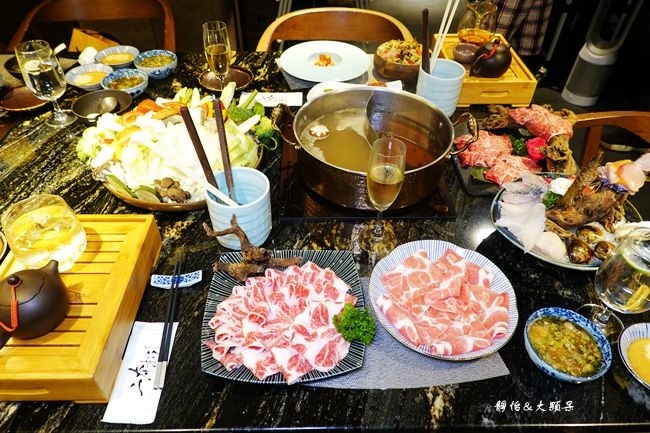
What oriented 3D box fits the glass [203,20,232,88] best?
[{"bbox_3d":[-0.268,-0.386,1.084,0.060,0.186,0.060,0,43,0],"label":"glass"}]

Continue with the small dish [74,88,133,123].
[{"bbox_3d":[-0.511,-0.247,1.007,0.128,0.033,0.128,1,44,-1],"label":"small dish"}]

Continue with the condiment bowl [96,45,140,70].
[{"bbox_3d":[-0.562,-0.425,1.188,0.119,0.033,0.119,1,44,-1],"label":"condiment bowl"}]

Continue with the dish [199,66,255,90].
[{"bbox_3d":[-0.269,-0.370,1.189,0.149,0.022,0.149,0,43,0],"label":"dish"}]

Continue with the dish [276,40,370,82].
[{"bbox_3d":[0.002,-0.419,1.223,0.258,0.045,0.258,0,43,0],"label":"dish"}]

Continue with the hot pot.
[{"bbox_3d":[0.093,-0.144,0.868,0.385,0.095,0.311,3,44,2],"label":"hot pot"}]

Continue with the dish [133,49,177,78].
[{"bbox_3d":[-0.445,-0.399,1.155,0.110,0.042,0.110,1,44,-1],"label":"dish"}]

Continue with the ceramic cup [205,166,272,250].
[{"bbox_3d":[-0.138,-0.007,0.733,0.102,0.111,0.102,0,43,0],"label":"ceramic cup"}]

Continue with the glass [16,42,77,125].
[{"bbox_3d":[-0.639,-0.304,1.003,0.080,0.177,0.080,0,43,0],"label":"glass"}]

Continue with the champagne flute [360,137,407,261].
[{"bbox_3d":[0.092,-0.028,0.677,0.064,0.195,0.064,1,44,0],"label":"champagne flute"}]

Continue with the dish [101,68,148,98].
[{"bbox_3d":[-0.490,-0.321,1.076,0.111,0.040,0.111,1,44,-1],"label":"dish"}]

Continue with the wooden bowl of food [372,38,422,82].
[{"bbox_3d":[0.216,-0.442,1.231,0.150,0.068,0.150,0,43,0],"label":"wooden bowl of food"}]

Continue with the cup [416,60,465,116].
[{"bbox_3d":[0.270,-0.301,1.025,0.103,0.102,0.103,1,44,0],"label":"cup"}]

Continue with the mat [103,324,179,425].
[{"bbox_3d":[-0.244,0.206,0.585,0.066,0.004,0.144,-1,43,-1],"label":"mat"}]

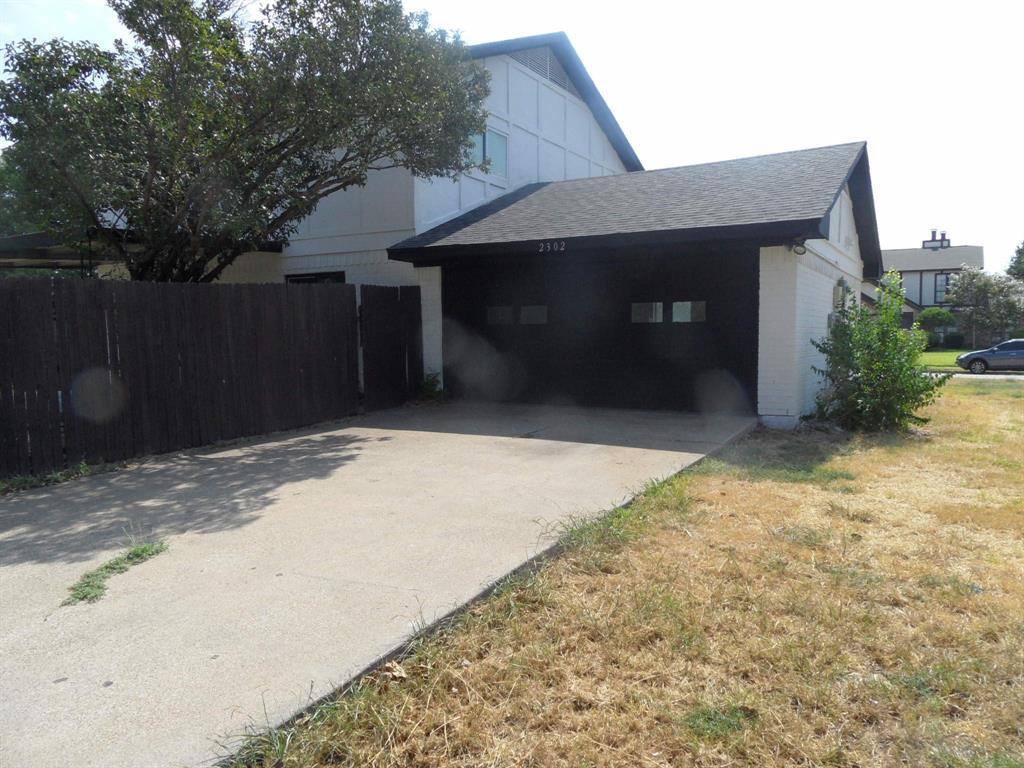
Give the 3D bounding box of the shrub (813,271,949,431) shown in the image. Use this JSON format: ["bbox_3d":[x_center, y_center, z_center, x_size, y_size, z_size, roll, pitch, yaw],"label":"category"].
[{"bbox_3d":[4.950,-0.510,9.550,1.650,2.100,1.600,2,6,30],"label":"shrub"}]

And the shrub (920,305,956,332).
[{"bbox_3d":[26.950,-4.150,45.000,2.050,1.500,1.950,2,6,30],"label":"shrub"}]

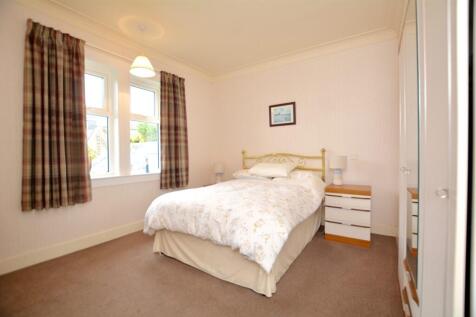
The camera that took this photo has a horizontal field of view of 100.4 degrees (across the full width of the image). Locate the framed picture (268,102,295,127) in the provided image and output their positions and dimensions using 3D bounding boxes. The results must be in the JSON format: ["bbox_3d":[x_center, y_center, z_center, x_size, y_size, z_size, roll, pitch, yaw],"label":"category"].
[{"bbox_3d":[0.768,-0.756,3.450,0.479,0.377,0.025,1,2,35],"label":"framed picture"}]

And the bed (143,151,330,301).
[{"bbox_3d":[0.163,0.461,2.680,1.554,1.177,1.992,1,2,35],"label":"bed"}]

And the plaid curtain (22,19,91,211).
[{"bbox_3d":[-1.877,-0.417,2.074,0.139,1.824,0.538,1,2,35],"label":"plaid curtain"}]

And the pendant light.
[{"bbox_3d":[-1.202,-1.163,2.505,0.293,0.184,0.293,0,1,0],"label":"pendant light"}]

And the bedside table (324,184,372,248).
[{"bbox_3d":[1.462,0.711,2.615,0.488,0.666,0.488,1,2,35],"label":"bedside table"}]

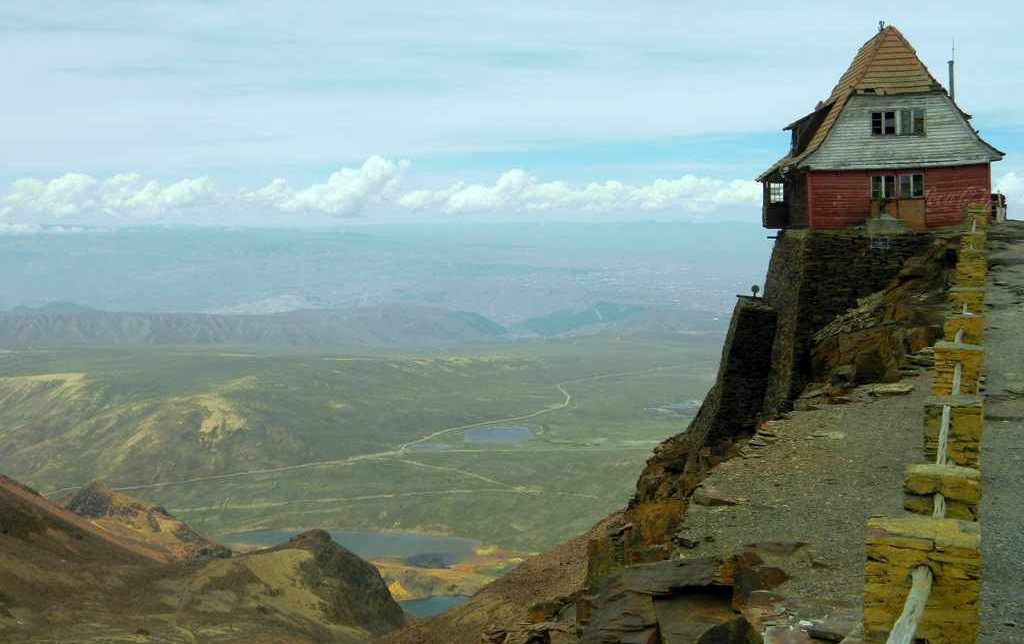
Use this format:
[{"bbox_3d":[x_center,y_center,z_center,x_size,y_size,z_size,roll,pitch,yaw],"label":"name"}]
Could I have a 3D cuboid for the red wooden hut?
[{"bbox_3d":[15.365,-8.240,52.699,9.050,8.250,9.200,0,6,5],"label":"red wooden hut"}]

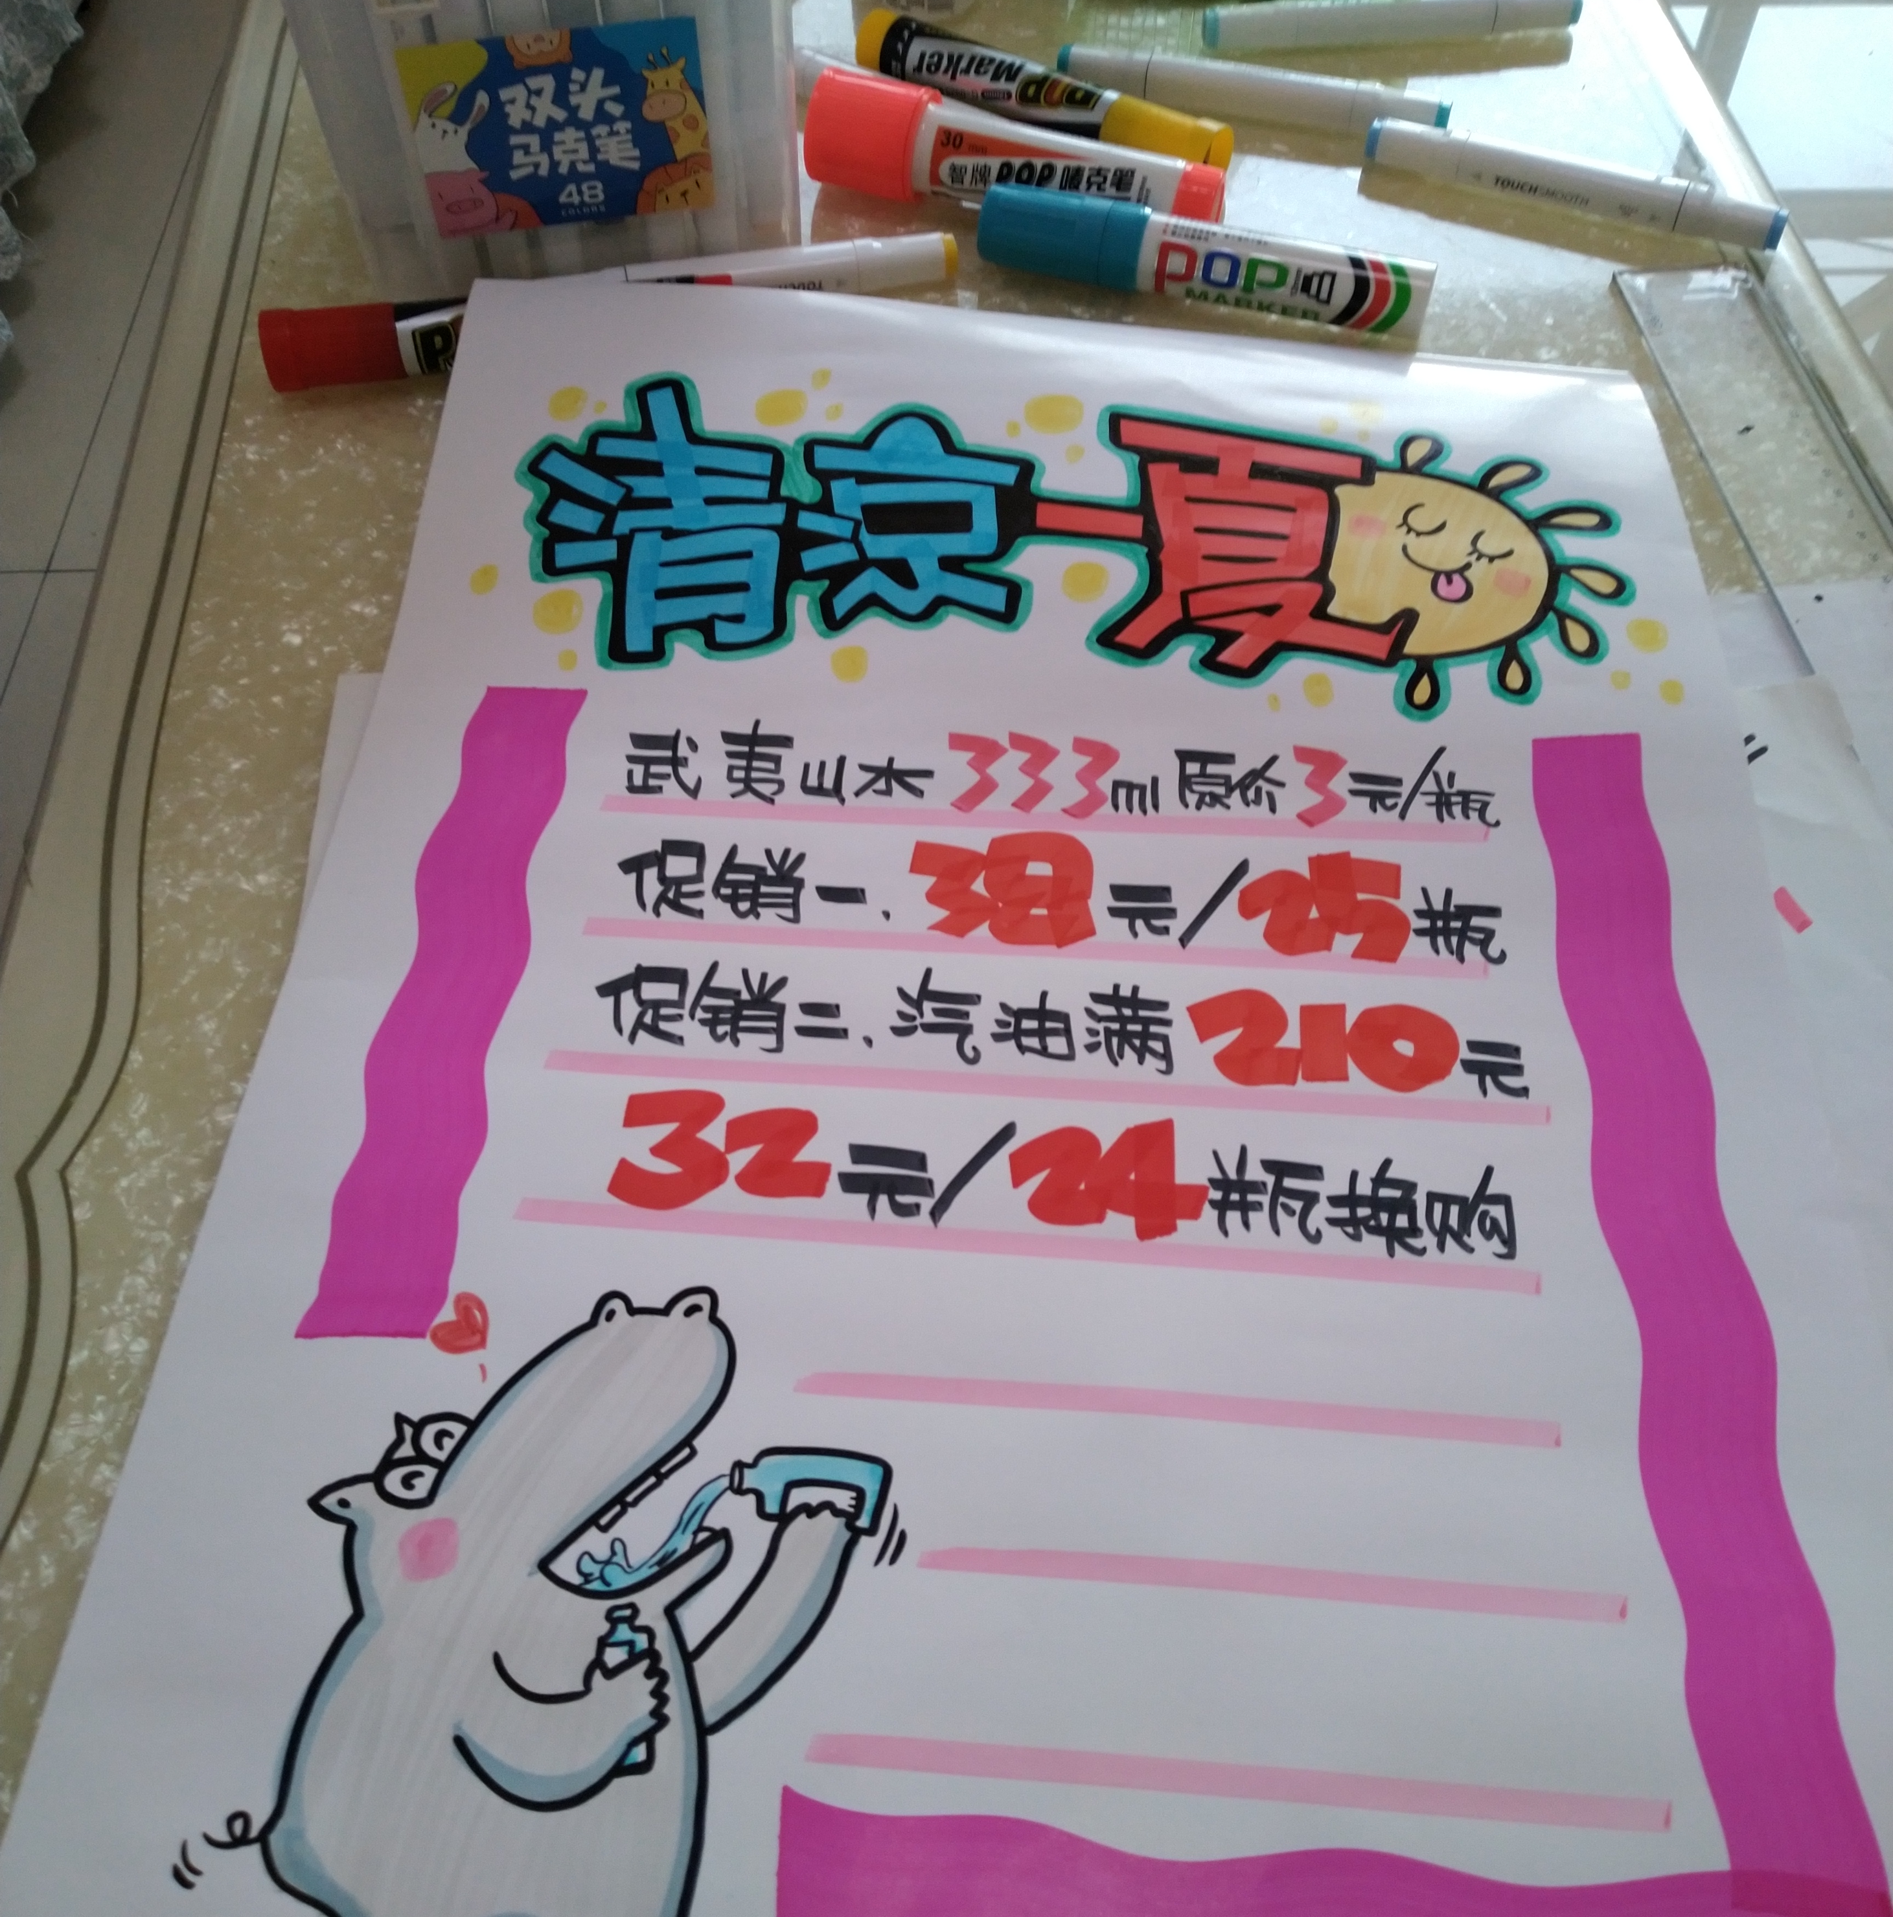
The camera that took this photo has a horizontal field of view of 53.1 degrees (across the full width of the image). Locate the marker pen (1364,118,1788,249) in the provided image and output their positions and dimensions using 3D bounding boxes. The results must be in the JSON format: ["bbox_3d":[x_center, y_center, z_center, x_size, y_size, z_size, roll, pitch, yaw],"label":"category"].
[{"bbox_3d":[0.235,-0.292,0.715,0.156,0.015,0.016,18,58,12],"label":"marker pen"}]

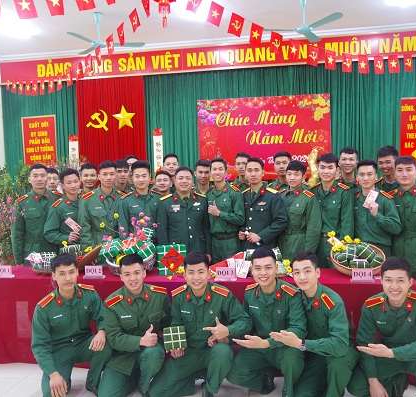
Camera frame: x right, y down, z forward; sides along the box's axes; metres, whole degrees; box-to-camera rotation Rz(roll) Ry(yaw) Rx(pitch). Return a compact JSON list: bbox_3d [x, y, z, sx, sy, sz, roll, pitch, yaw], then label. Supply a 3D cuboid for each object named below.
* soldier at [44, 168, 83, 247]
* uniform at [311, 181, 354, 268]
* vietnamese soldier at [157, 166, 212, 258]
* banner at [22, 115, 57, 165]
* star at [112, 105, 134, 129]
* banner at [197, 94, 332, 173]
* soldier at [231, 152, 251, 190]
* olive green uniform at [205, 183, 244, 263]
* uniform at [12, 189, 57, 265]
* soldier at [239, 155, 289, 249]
[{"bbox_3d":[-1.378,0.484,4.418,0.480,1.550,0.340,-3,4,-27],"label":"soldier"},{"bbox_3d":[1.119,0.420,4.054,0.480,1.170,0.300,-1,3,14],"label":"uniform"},{"bbox_3d":[-0.219,0.543,4.184,0.540,1.680,0.320,-2,2,-5],"label":"vietnamese soldier"},{"bbox_3d":[-3.339,-1.126,8.896,0.702,0.987,0.040,-1,2,10],"label":"banner"},{"bbox_3d":[-1.573,-1.513,8.371,0.430,0.449,0.050,-1,3,9],"label":"star"},{"bbox_3d":[0.980,-1.068,7.978,2.336,1.470,0.040,-1,3,9],"label":"banner"},{"bbox_3d":[0.378,0.387,4.785,0.480,1.750,0.290,-1,2,5],"label":"soldier"},{"bbox_3d":[0.178,0.575,4.328,0.480,1.420,0.310,-1,3,25],"label":"olive green uniform"},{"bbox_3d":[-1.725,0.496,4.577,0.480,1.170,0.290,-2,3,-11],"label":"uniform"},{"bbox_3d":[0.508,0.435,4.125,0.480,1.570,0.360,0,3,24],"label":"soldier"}]

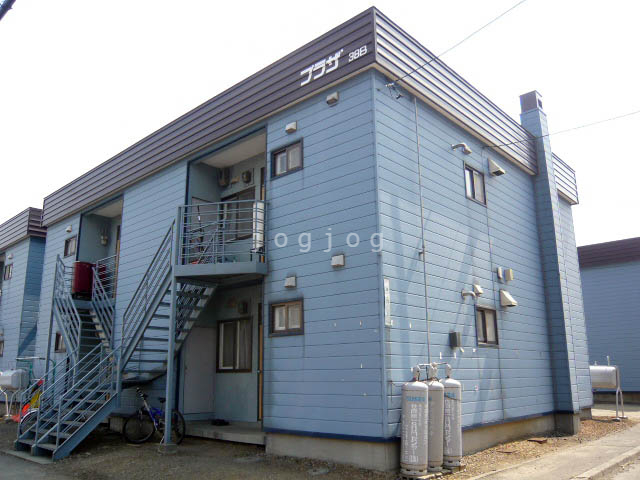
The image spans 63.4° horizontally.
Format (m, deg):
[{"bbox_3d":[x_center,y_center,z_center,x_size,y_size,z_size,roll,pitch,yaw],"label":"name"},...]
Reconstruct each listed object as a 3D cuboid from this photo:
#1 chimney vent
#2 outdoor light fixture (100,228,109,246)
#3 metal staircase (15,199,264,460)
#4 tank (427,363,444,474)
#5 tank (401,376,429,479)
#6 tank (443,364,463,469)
[{"bbox_3d":[5.660,-3.592,13.792,0.440,0.520,0.440,-13,-19,41],"label":"chimney vent"},{"bbox_3d":[-6.683,-0.069,16.070,0.180,0.480,0.210,-13,-19,41],"label":"outdoor light fixture"},{"bbox_3d":[-4.785,2.045,11.149,8.555,4.598,2.105,-13,-19,41],"label":"metal staircase"},{"bbox_3d":[1.647,2.598,7.553,0.365,1.400,0.365,-13,-19,41],"label":"tank"},{"bbox_3d":[1.311,2.531,7.195,0.365,1.340,0.365,0,-14,0],"label":"tank"},{"bbox_3d":[1.989,2.697,7.911,0.365,1.400,0.365,-13,-19,41],"label":"tank"}]

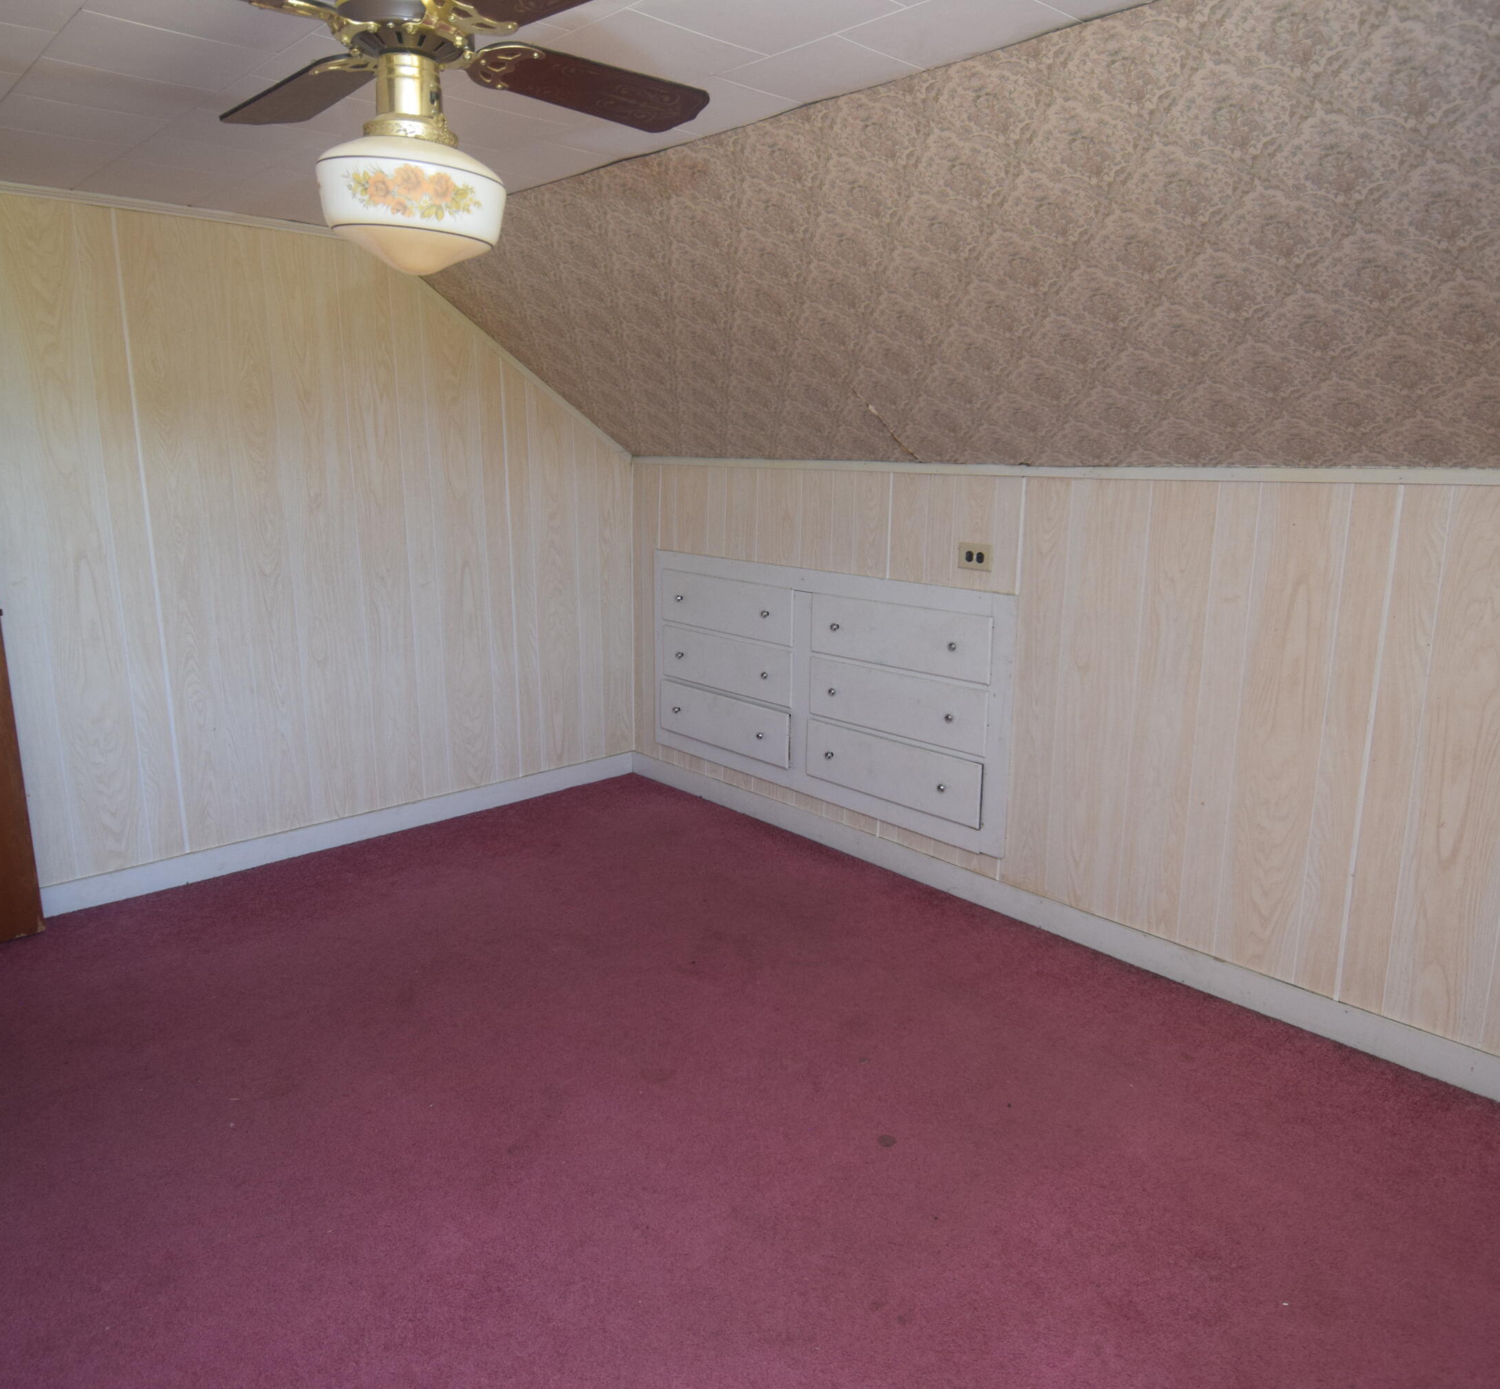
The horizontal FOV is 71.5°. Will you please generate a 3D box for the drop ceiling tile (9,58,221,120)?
[{"bbox_3d":[-1.296,-1.231,2.114,0.305,0.018,0.305,-11,18,-43],"label":"drop ceiling tile"}]

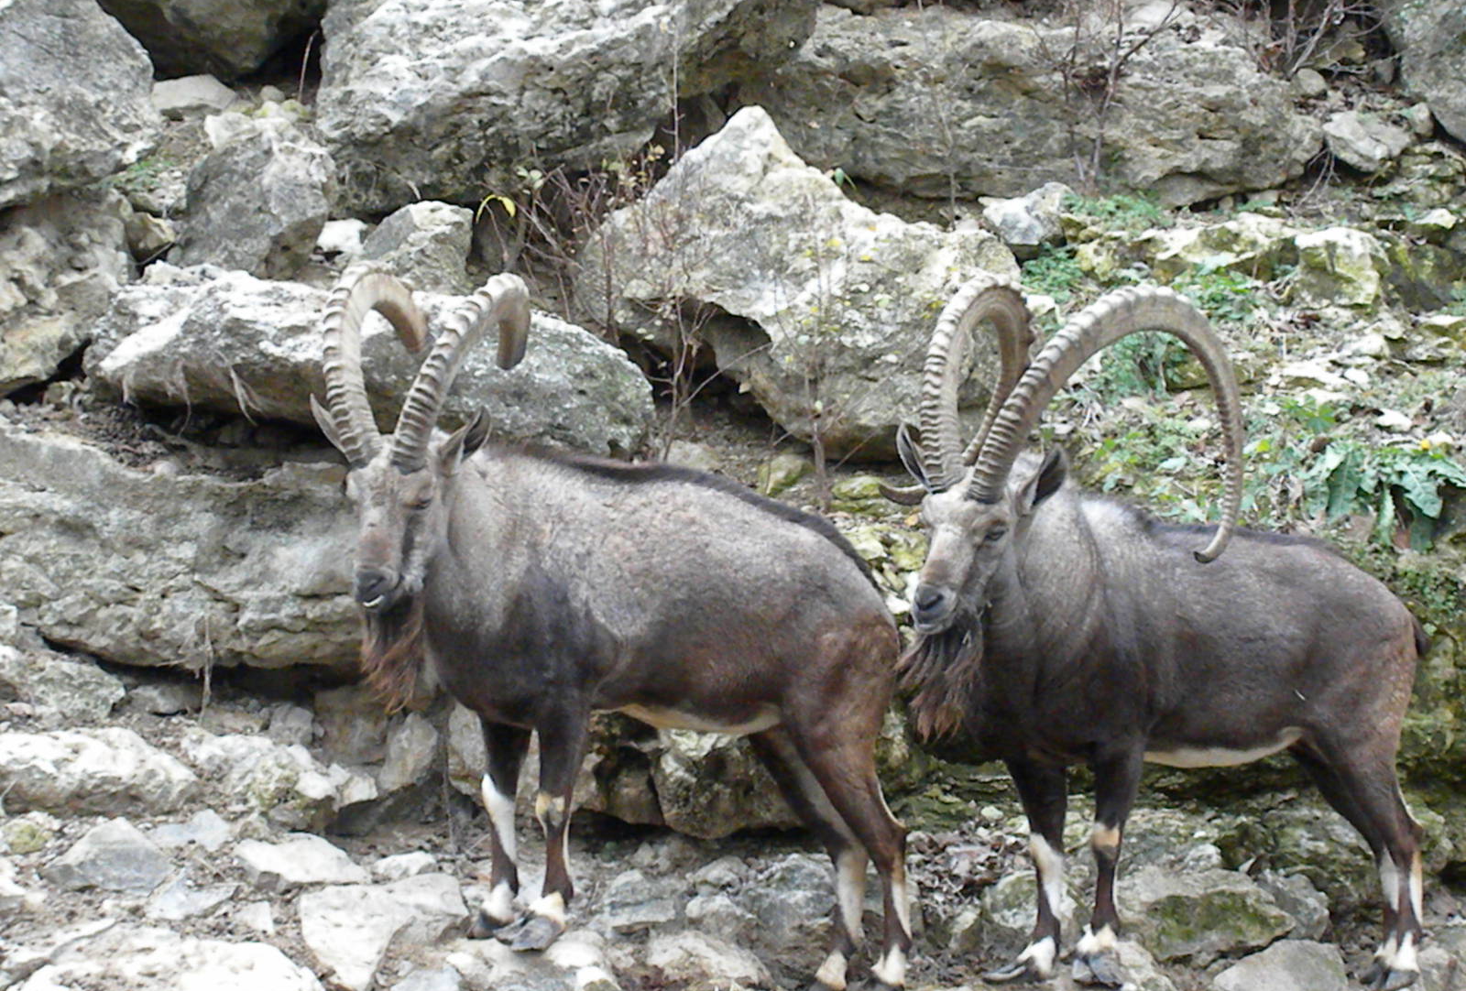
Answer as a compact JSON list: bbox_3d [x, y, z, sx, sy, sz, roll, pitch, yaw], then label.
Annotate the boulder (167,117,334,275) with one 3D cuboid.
[{"bbox_3d":[-0.994,-0.613,8.800,0.340,0.320,0.300,0,6,0],"label":"boulder"}]

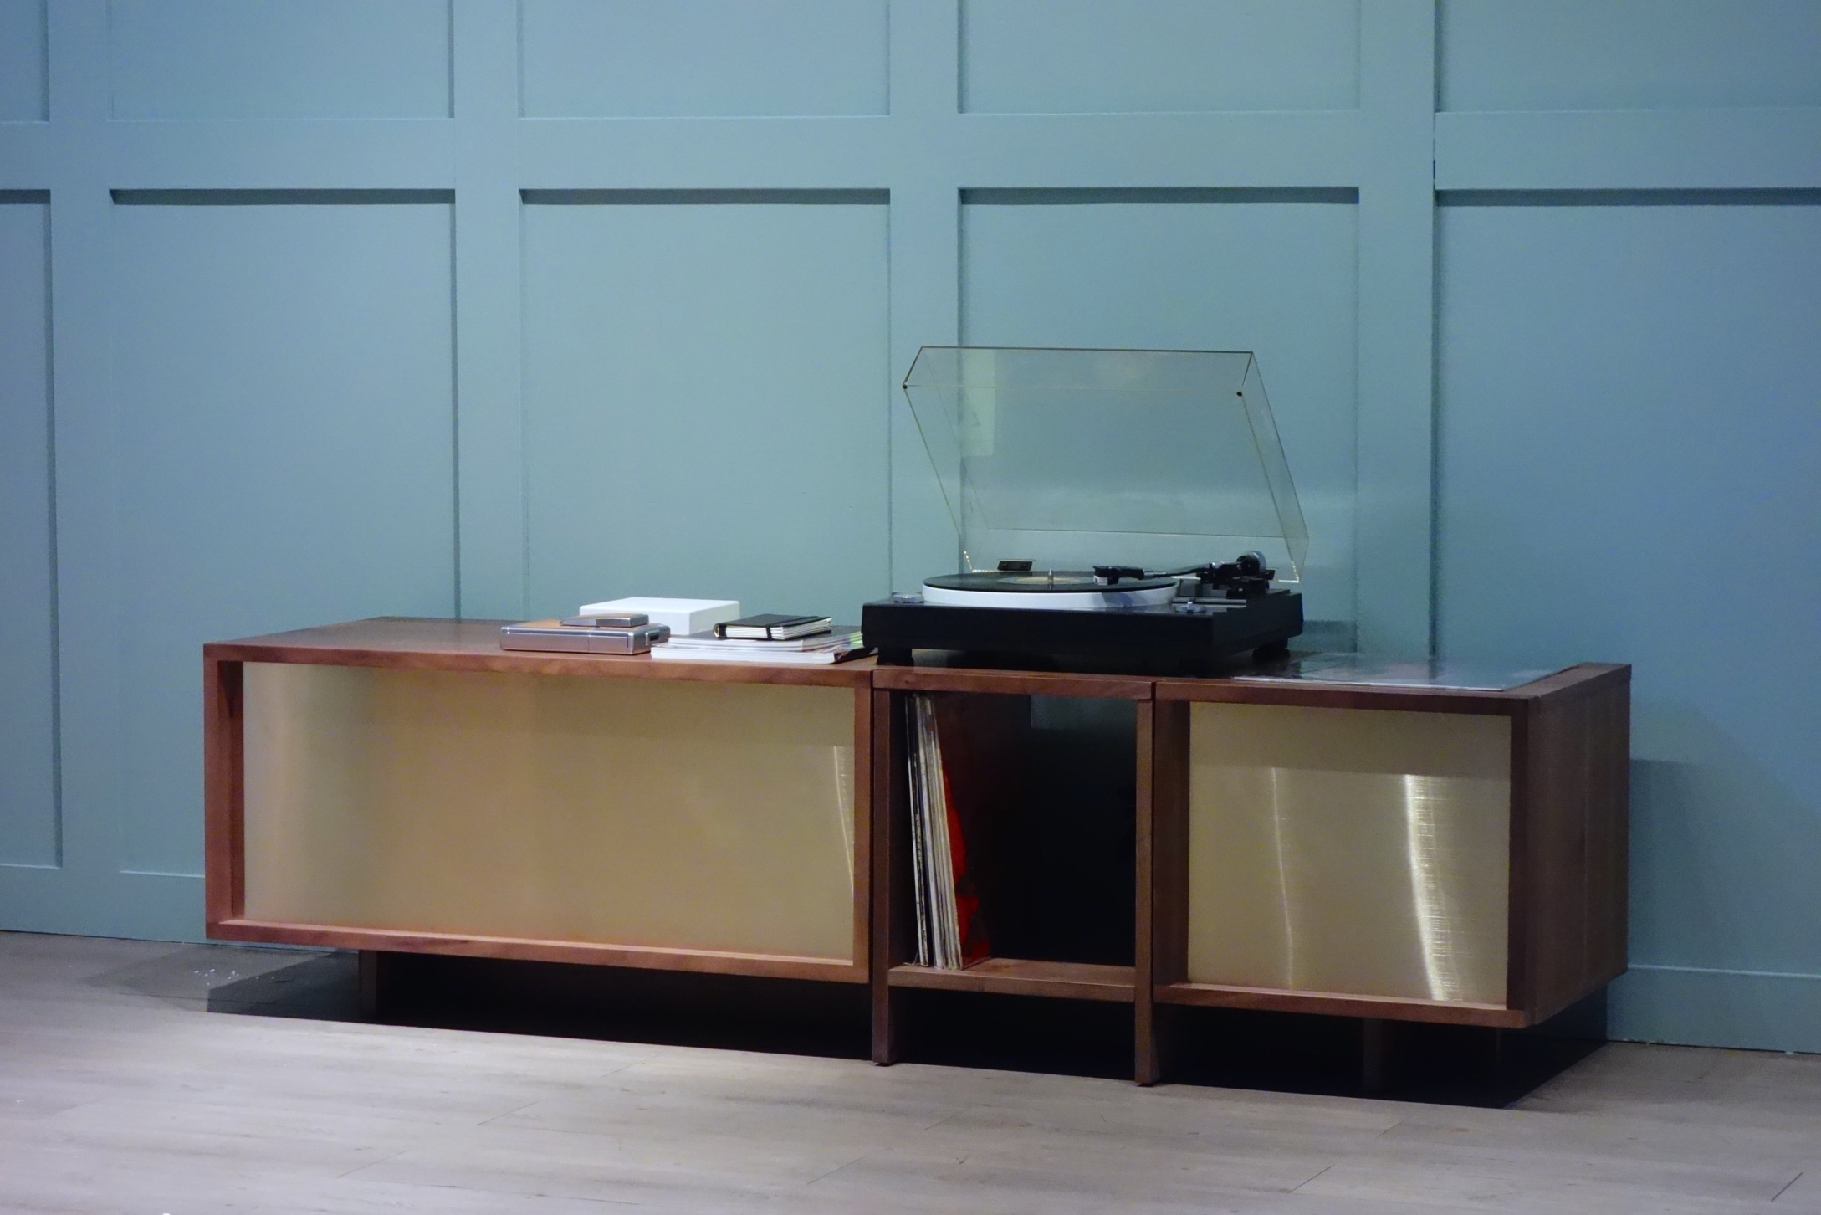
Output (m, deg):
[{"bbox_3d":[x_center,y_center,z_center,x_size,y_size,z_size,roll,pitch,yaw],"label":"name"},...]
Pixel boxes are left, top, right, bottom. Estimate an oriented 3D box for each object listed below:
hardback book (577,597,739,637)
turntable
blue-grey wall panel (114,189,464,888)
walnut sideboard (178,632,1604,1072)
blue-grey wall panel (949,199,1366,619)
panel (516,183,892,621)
[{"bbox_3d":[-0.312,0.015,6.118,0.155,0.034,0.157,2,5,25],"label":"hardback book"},{"bbox_3d":[0.216,-0.121,5.787,0.429,0.367,0.377,2,5,23],"label":"turntable"},{"bbox_3d":[-0.819,-0.092,6.455,0.518,0.912,0.020,2,5,23],"label":"blue-grey wall panel"},{"bbox_3d":[-0.009,0.283,5.893,1.673,0.456,0.431,2,5,23],"label":"walnut sideboard"},{"bbox_3d":[0.300,-0.052,5.983,0.516,0.912,0.020,2,5,23],"label":"blue-grey wall panel"},{"bbox_3d":[-0.258,-0.072,6.218,0.515,0.912,0.020,2,5,23],"label":"panel"}]

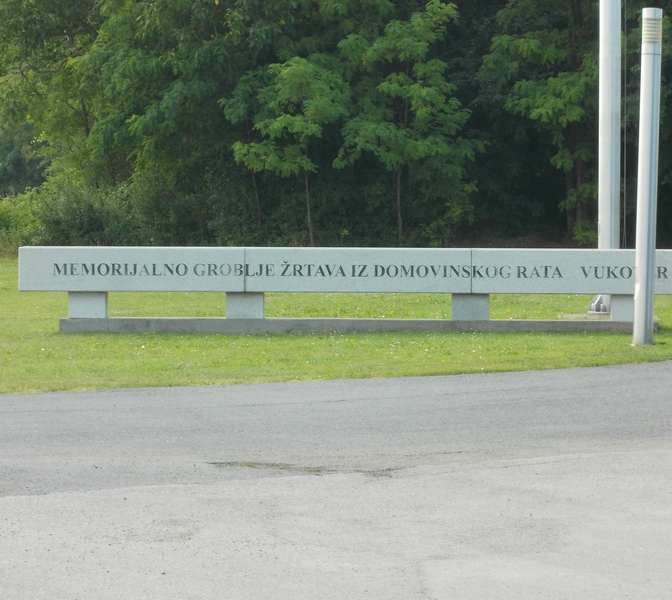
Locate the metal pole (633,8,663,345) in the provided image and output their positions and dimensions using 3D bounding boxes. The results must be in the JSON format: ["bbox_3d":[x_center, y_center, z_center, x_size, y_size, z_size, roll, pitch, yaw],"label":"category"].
[{"bbox_3d":[2.919,-1.148,30.265,0.187,3.143,0.187,1,3,0],"label":"metal pole"}]

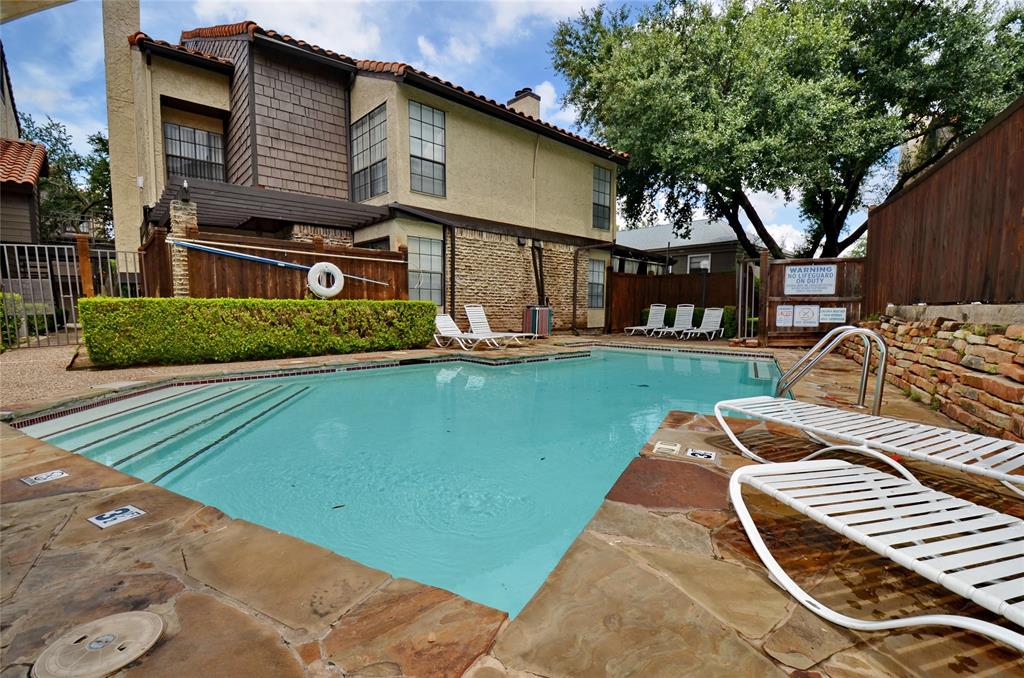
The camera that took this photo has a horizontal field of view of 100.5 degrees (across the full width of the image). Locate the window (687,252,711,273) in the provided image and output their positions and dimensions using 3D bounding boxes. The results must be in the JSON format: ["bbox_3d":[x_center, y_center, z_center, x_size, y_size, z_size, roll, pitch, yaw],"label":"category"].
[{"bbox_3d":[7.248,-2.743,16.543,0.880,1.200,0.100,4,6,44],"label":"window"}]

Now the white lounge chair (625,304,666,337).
[{"bbox_3d":[4.296,-0.581,13.546,0.610,0.984,1.754,4,6,43],"label":"white lounge chair"}]

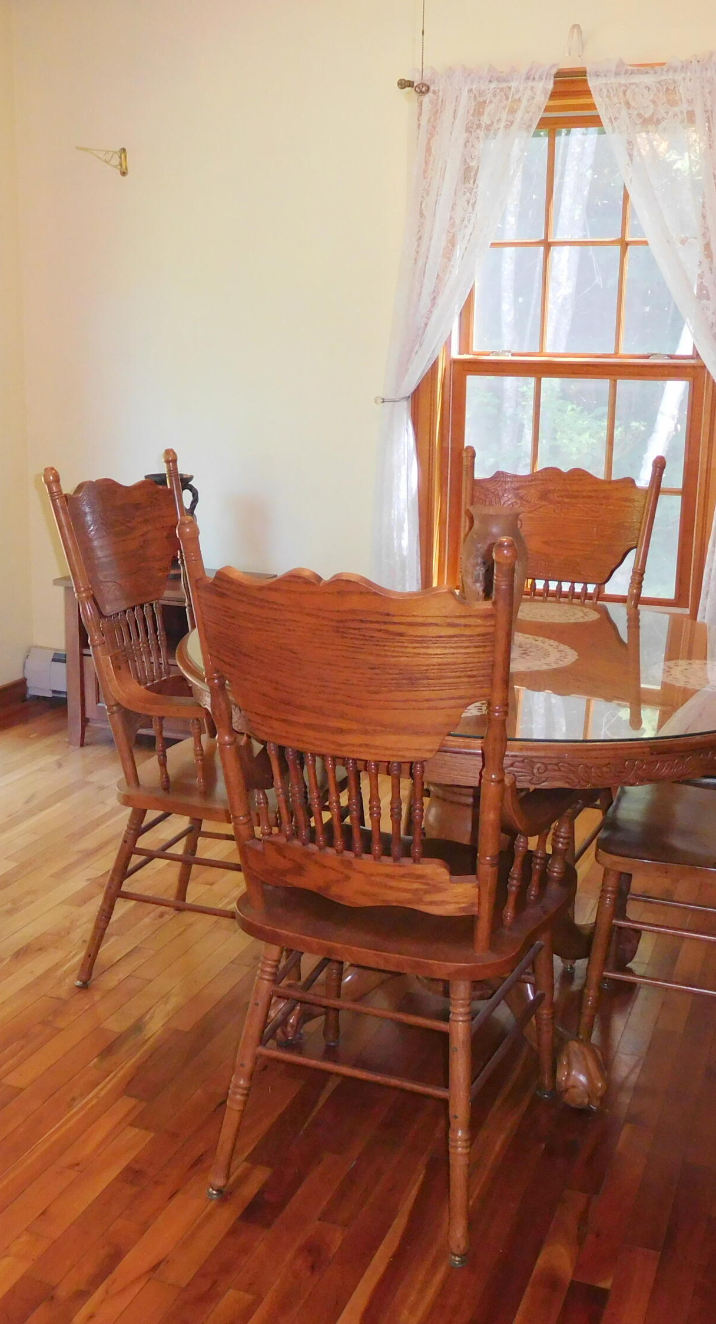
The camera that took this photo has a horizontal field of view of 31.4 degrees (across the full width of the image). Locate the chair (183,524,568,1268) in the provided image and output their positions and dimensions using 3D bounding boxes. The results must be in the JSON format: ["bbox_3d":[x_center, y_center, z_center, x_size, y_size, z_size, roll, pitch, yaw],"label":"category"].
[{"bbox_3d":[0.054,0.292,2.014,0.540,1.076,0.580,6,14,20],"label":"chair"}]

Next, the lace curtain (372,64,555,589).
[{"bbox_3d":[0.315,-0.924,4.067,0.535,1.820,0.110,6,14,20],"label":"lace curtain"}]

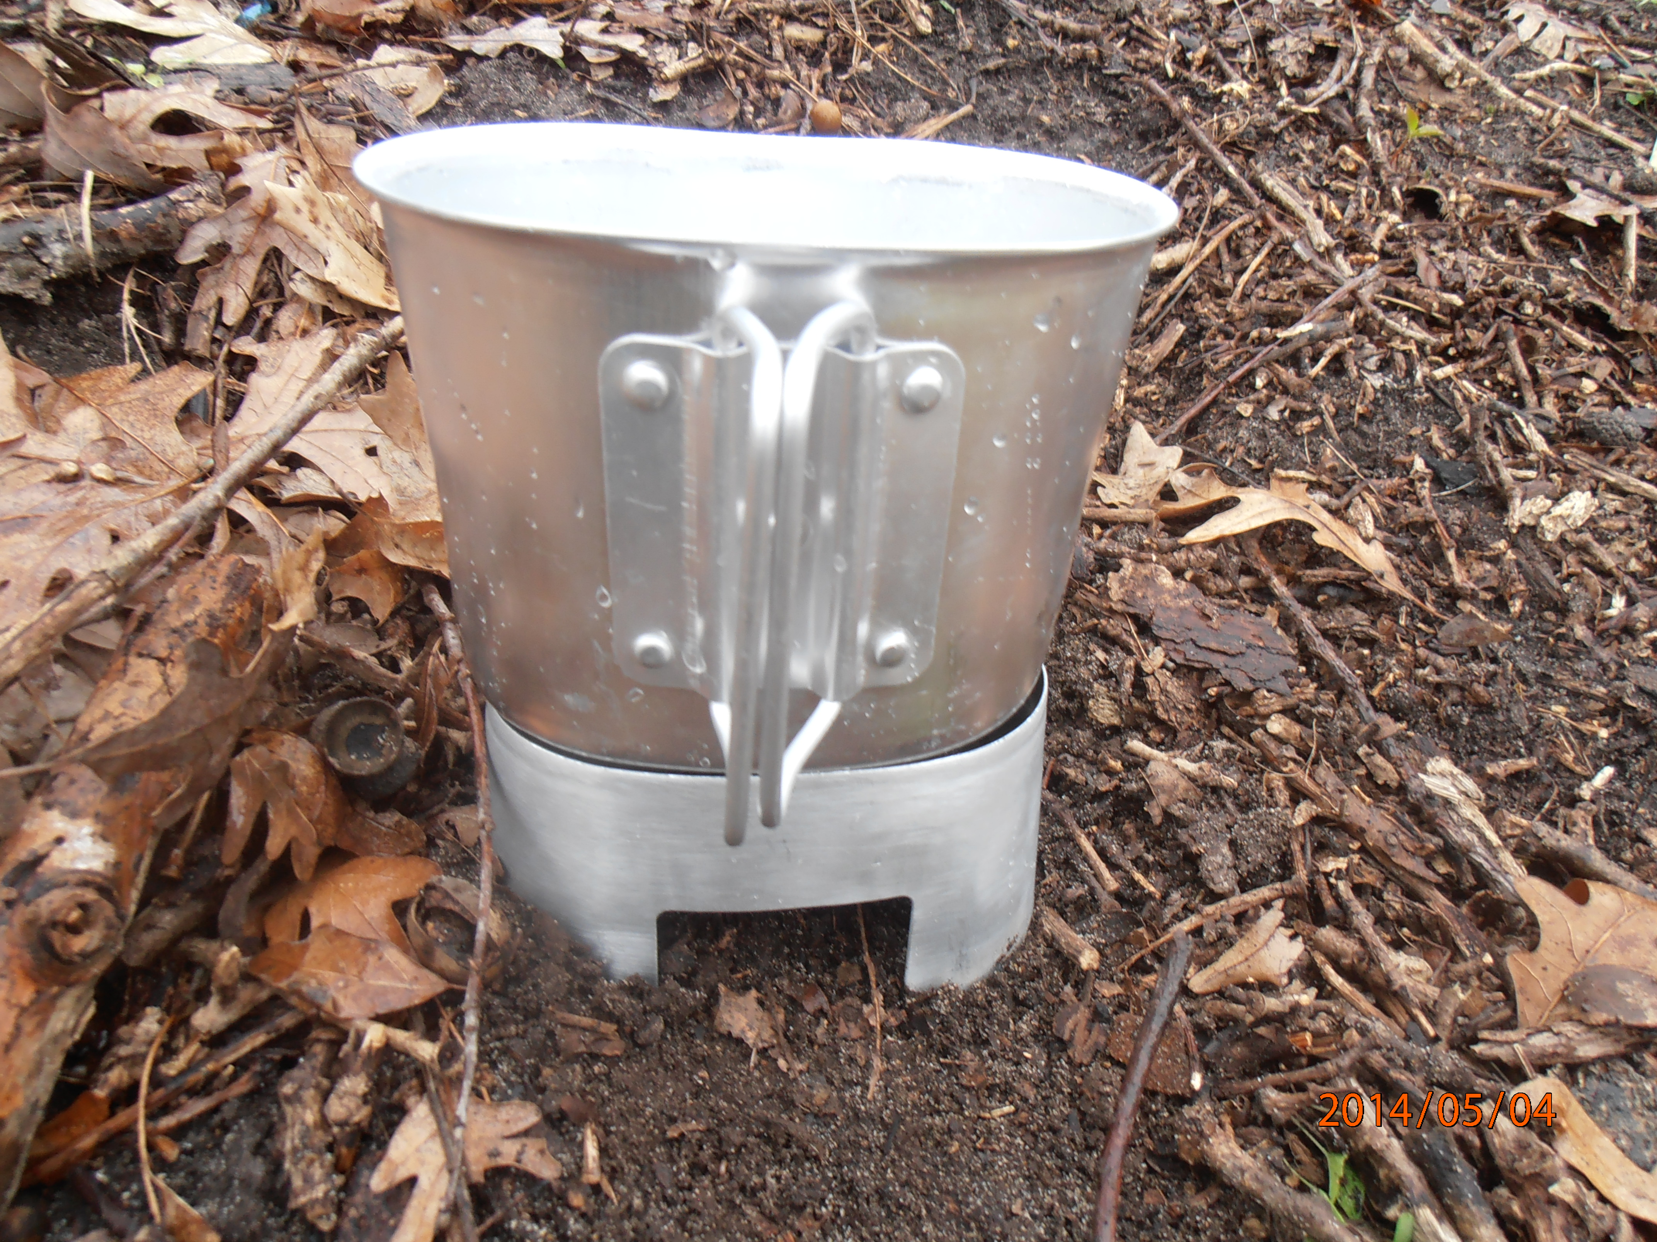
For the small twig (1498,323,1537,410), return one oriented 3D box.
[{"bbox_3d":[0.276,-0.102,0.460,0.006,0.005,0.045,5,56,1],"label":"small twig"}]

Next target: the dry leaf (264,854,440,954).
[{"bbox_3d":[-0.100,0.059,0.239,0.035,0.011,0.023,-18,44,-25],"label":"dry leaf"}]

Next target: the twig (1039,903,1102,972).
[{"bbox_3d":[0.055,0.073,0.265,0.005,0.004,0.017,-19,41,-27],"label":"twig"}]

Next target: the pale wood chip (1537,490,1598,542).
[{"bbox_3d":[0.243,-0.035,0.378,0.024,0.011,0.015,-27,43,-36],"label":"pale wood chip"}]

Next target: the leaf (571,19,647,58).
[{"bbox_3d":[-0.131,-0.349,0.690,0.044,0.014,0.034,17,41,19],"label":"leaf"}]

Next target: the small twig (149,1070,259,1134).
[{"bbox_3d":[-0.103,0.079,0.190,0.017,0.003,0.003,-23,40,-37],"label":"small twig"}]

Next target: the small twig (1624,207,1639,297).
[{"bbox_3d":[0.363,-0.166,0.520,0.006,0.040,0.006,3,-4,0],"label":"small twig"}]

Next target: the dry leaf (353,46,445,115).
[{"bbox_3d":[-0.235,-0.296,0.630,0.052,0.026,0.050,-9,39,-11],"label":"dry leaf"}]

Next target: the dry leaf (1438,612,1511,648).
[{"bbox_3d":[0.186,0.003,0.330,0.020,0.005,0.012,-2,51,-4],"label":"dry leaf"}]

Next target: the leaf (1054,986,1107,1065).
[{"bbox_3d":[0.048,0.077,0.219,0.010,0.004,0.016,8,36,6],"label":"leaf"}]

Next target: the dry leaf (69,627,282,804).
[{"bbox_3d":[-0.133,0.019,0.235,0.044,0.012,0.025,-33,63,-22],"label":"dry leaf"}]

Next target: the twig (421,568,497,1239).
[{"bbox_3d":[-0.074,0.043,0.231,0.011,0.008,0.153,-5,43,-15],"label":"twig"}]

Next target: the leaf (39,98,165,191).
[{"bbox_3d":[-0.365,-0.240,0.579,0.058,0.033,0.051,-18,45,-25],"label":"leaf"}]

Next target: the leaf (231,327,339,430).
[{"bbox_3d":[-0.180,-0.080,0.380,0.035,0.010,0.042,-1,53,-3],"label":"leaf"}]

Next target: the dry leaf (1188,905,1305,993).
[{"bbox_3d":[0.095,0.075,0.261,0.029,0.008,0.016,-20,43,-24],"label":"dry leaf"}]

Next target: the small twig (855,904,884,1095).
[{"bbox_3d":[0.008,0.074,0.222,0.004,0.003,0.047,2,31,-3],"label":"small twig"}]

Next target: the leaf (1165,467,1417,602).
[{"bbox_3d":[0.147,-0.029,0.367,0.077,0.029,0.029,7,31,3],"label":"leaf"}]

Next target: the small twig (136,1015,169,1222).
[{"bbox_3d":[-0.117,0.086,0.198,0.007,0.007,0.040,-9,42,-17],"label":"small twig"}]

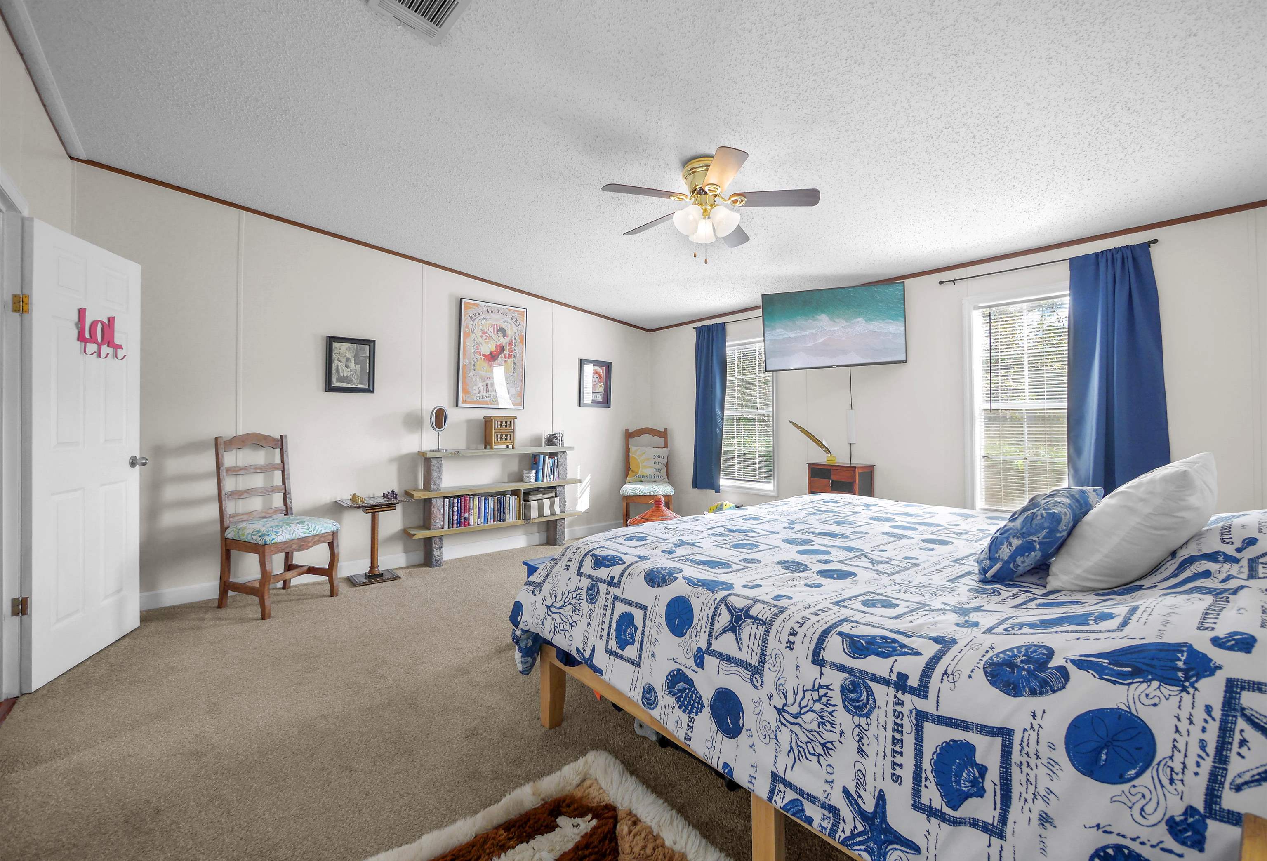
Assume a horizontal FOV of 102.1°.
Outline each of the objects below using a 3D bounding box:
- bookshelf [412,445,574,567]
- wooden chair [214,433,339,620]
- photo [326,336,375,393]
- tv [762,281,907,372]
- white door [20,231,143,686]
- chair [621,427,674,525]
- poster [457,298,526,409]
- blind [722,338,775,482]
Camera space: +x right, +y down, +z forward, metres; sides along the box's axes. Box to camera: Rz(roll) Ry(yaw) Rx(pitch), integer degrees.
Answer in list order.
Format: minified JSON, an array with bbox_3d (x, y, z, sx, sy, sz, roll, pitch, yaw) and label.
[{"bbox_3d":[-1.168,0.629,4.568,1.580,0.940,0.190,0,0,-42],"label":"bookshelf"},{"bbox_3d":[-2.264,0.556,3.266,0.490,1.080,0.480,0,0,23],"label":"wooden chair"},{"bbox_3d":[-2.127,-0.488,3.865,0.328,0.411,0.025,0,0,-42],"label":"photo"},{"bbox_3d":[1.540,-0.787,3.965,1.040,0.605,0.060,-3,2,9],"label":"tv"},{"bbox_3d":[-2.657,0.085,2.505,0.037,2.010,0.750,0,0,-19],"label":"white door"},{"bbox_3d":[0.156,0.540,5.379,0.500,1.100,0.500,0,0,2],"label":"chair"},{"bbox_3d":[-1.263,-0.673,4.633,0.648,0.945,0.025,0,0,-42],"label":"poster"},{"bbox_3d":[1.057,-0.170,5.031,0.050,1.340,0.720,0,0,-42],"label":"blind"}]

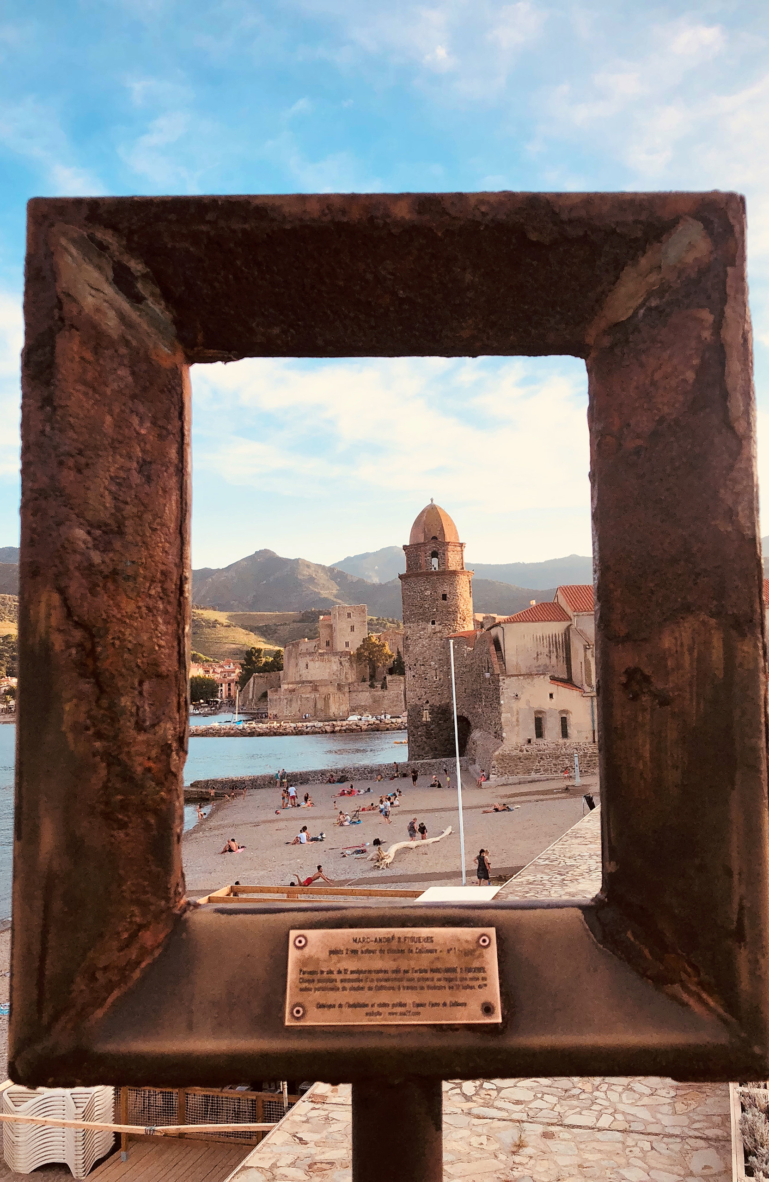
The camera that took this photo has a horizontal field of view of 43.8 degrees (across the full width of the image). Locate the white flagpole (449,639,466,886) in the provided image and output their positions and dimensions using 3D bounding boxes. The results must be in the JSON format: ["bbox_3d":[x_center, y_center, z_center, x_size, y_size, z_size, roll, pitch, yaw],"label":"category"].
[{"bbox_3d":[3.050,7.095,39.922,0.120,10.150,0.120,-3,-6,0],"label":"white flagpole"}]

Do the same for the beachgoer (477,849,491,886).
[{"bbox_3d":[4.003,11.213,38.609,0.580,1.620,0.420,-5,-6,20],"label":"beachgoer"}]

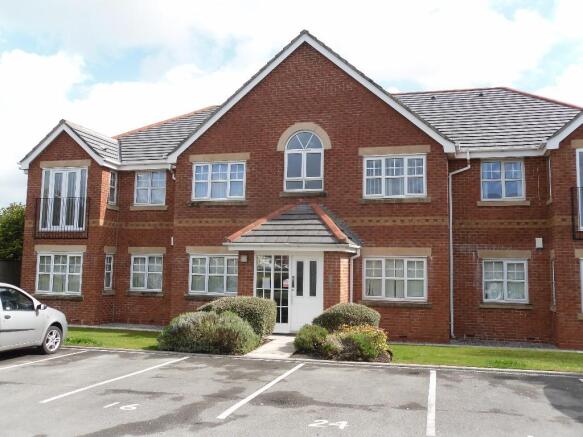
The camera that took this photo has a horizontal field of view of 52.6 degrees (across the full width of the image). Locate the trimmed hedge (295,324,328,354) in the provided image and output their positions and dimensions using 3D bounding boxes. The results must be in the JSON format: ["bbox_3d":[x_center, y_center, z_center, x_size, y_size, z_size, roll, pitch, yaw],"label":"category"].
[{"bbox_3d":[0.449,2.692,13.301,0.750,0.570,0.759,1,-5,0],"label":"trimmed hedge"}]

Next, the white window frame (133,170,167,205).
[{"bbox_3d":[-4.605,-0.962,19.330,1.133,1.157,0.100,-1,-6,15],"label":"white window frame"}]

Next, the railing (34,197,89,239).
[{"bbox_3d":[-7.463,0.008,19.231,2.022,1.329,0.150,0,-6,16],"label":"railing"}]

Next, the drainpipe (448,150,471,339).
[{"bbox_3d":[4.718,0.699,16.466,0.540,5.196,0.380,-1,-6,15],"label":"drainpipe"}]

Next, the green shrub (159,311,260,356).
[{"bbox_3d":[-1.902,2.509,13.270,2.339,0.843,1.400,-1,-6,15],"label":"green shrub"}]

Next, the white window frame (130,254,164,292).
[{"bbox_3d":[-4.663,1.772,19.068,1.135,1.156,0.100,-1,-6,15],"label":"white window frame"}]

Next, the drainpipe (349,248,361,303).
[{"bbox_3d":[1.730,2.004,16.010,0.293,2.374,0.300,-1,-6,15],"label":"drainpipe"}]

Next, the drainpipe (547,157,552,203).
[{"bbox_3d":[6.966,-1.054,15.894,0.120,1.254,0.200,-1,-6,15],"label":"drainpipe"}]

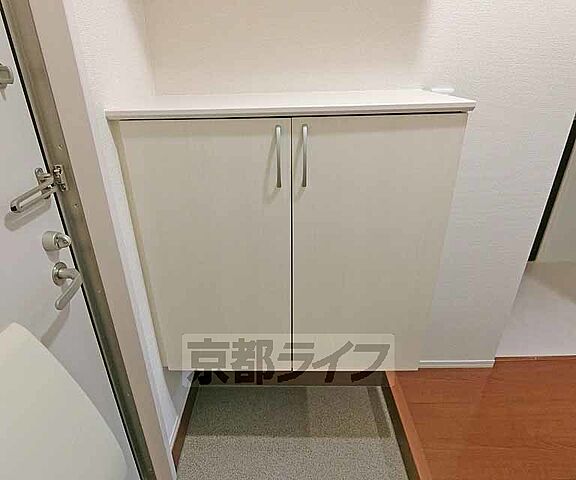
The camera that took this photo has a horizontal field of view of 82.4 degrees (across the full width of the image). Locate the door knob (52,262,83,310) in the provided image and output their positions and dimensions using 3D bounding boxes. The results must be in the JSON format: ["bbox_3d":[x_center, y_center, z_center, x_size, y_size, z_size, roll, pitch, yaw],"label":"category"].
[{"bbox_3d":[-0.513,0.096,0.747,0.056,0.064,0.128,0,23,1],"label":"door knob"}]

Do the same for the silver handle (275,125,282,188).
[{"bbox_3d":[-0.021,-0.203,0.812,0.013,0.150,0.028,0,23,1],"label":"silver handle"}]

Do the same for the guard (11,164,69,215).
[{"bbox_3d":[-0.521,-0.107,0.689,0.043,0.063,0.178,0,23,1],"label":"guard"}]

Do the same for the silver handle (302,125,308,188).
[{"bbox_3d":[0.044,-0.205,0.811,0.013,0.150,0.028,0,23,1],"label":"silver handle"}]

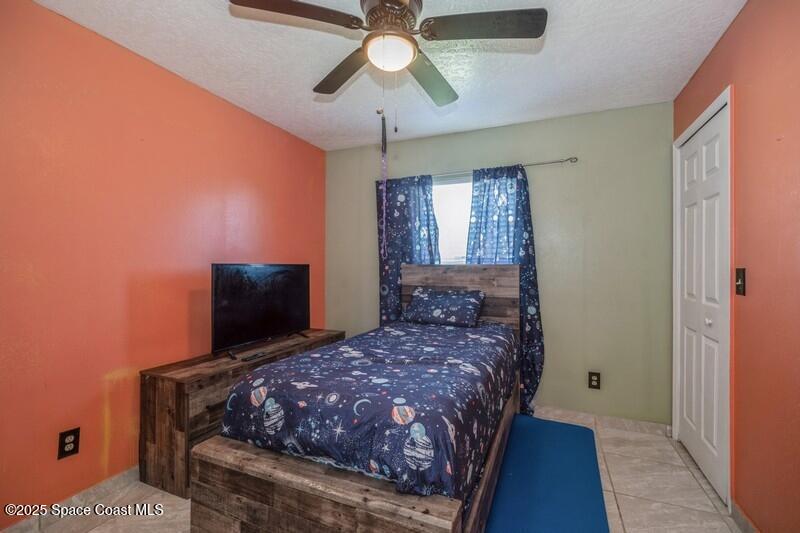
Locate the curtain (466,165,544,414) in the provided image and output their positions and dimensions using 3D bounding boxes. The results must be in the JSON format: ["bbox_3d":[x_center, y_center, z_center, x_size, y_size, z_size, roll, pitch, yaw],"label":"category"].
[{"bbox_3d":[0.859,0.175,2.751,0.600,2.020,0.130,0,0,21],"label":"curtain"}]

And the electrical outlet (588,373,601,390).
[{"bbox_3d":[1.513,0.893,2.593,0.079,0.124,0.010,0,0,21],"label":"electrical outlet"}]

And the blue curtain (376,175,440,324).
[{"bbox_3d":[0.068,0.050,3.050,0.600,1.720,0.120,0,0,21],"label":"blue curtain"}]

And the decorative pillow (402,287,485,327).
[{"bbox_3d":[0.352,0.335,2.765,0.620,0.380,0.140,0,-36,21],"label":"decorative pillow"}]

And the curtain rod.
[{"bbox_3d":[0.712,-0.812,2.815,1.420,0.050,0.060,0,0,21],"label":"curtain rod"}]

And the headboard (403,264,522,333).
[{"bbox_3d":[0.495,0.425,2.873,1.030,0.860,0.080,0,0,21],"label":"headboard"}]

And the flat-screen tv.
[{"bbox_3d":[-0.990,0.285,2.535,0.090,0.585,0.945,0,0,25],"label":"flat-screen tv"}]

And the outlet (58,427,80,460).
[{"bbox_3d":[-1.588,0.852,1.600,0.010,0.124,0.079,0,0,25],"label":"outlet"}]

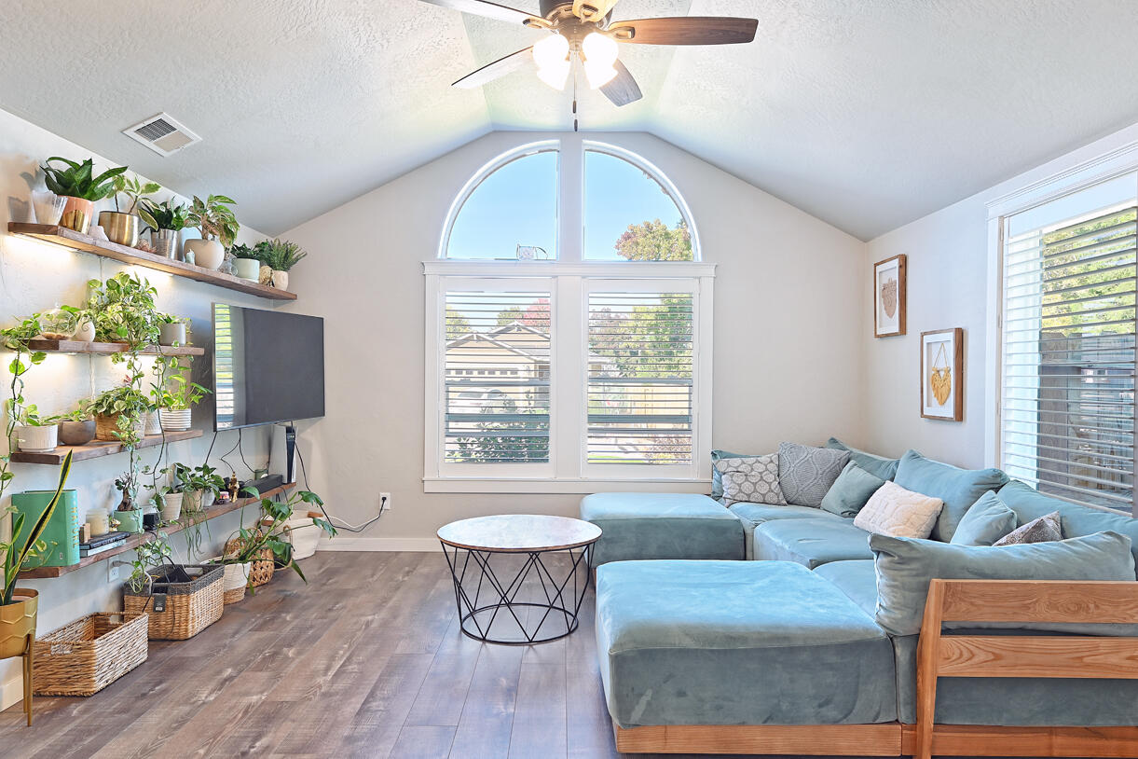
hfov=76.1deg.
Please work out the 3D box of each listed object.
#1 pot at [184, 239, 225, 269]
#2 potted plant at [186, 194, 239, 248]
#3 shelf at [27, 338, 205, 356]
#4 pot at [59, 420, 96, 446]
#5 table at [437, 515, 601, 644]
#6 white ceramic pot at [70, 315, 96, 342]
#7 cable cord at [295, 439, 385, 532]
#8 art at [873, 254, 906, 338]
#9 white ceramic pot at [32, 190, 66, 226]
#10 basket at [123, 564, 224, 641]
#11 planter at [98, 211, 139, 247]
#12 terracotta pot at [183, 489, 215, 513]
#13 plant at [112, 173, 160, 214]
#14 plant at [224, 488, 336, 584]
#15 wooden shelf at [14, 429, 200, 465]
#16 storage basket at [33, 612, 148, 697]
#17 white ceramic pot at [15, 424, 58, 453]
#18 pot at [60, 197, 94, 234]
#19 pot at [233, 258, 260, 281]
[{"bbox_3d":[-1.990,-0.682,3.970,0.198,0.163,0.198,0,0,0],"label":"pot"},{"bbox_3d":[-1.966,-0.873,4.015,0.247,0.276,0.247,0,0,0],"label":"potted plant"},{"bbox_3d":[-2.150,-0.144,3.500,0.200,0.042,1.120,0,0,1],"label":"shelf"},{"bbox_3d":[-2.034,0.223,3.004,0.135,0.104,0.135,0,0,0],"label":"pot"},{"bbox_3d":[-0.251,1.020,3.776,0.848,0.479,0.848,0,0,0],"label":"table"},{"bbox_3d":[-1.995,-0.207,2.990,0.084,0.119,0.084,0,0,0],"label":"white ceramic pot"},{"bbox_3d":[-1.675,0.775,5.300,0.600,0.680,0.200,0,0,1],"label":"cable cord"},{"bbox_3d":[2.198,-0.556,4.984,0.048,0.530,0.390,0,0,-1],"label":"art"},{"bbox_3d":[-2.148,-0.697,3.010,0.120,0.150,0.120,0,0,0],"label":"white ceramic pot"},{"bbox_3d":[-1.927,1.083,3.570,0.305,0.266,0.335,0,0,1],"label":"basket"},{"bbox_3d":[-2.019,-0.669,3.260,0.152,0.144,0.152,0,0,1],"label":"planter"},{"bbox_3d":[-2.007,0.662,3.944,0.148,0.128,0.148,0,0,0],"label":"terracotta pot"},{"bbox_3d":[-1.972,-0.844,3.315,0.187,0.173,0.187,0,0,0],"label":"plant"},{"bbox_3d":[-1.661,0.898,4.180,0.550,0.540,0.500,0,0,1],"label":"plant"},{"bbox_3d":[-2.018,0.295,3.288,0.184,0.037,1.048,0,0,1],"label":"wooden shelf"},{"bbox_3d":[-2.007,1.149,3.073,0.240,0.207,0.380,0,0,0],"label":"storage basket"},{"bbox_3d":[-2.058,0.231,2.822,0.126,0.106,0.126,0,0,0],"label":"white ceramic pot"},{"bbox_3d":[-2.017,-0.667,2.980,0.120,0.152,0.120,0,0,0],"label":"pot"},{"bbox_3d":[-2.007,-0.675,4.529,0.148,0.140,0.148,0,0,0],"label":"pot"}]

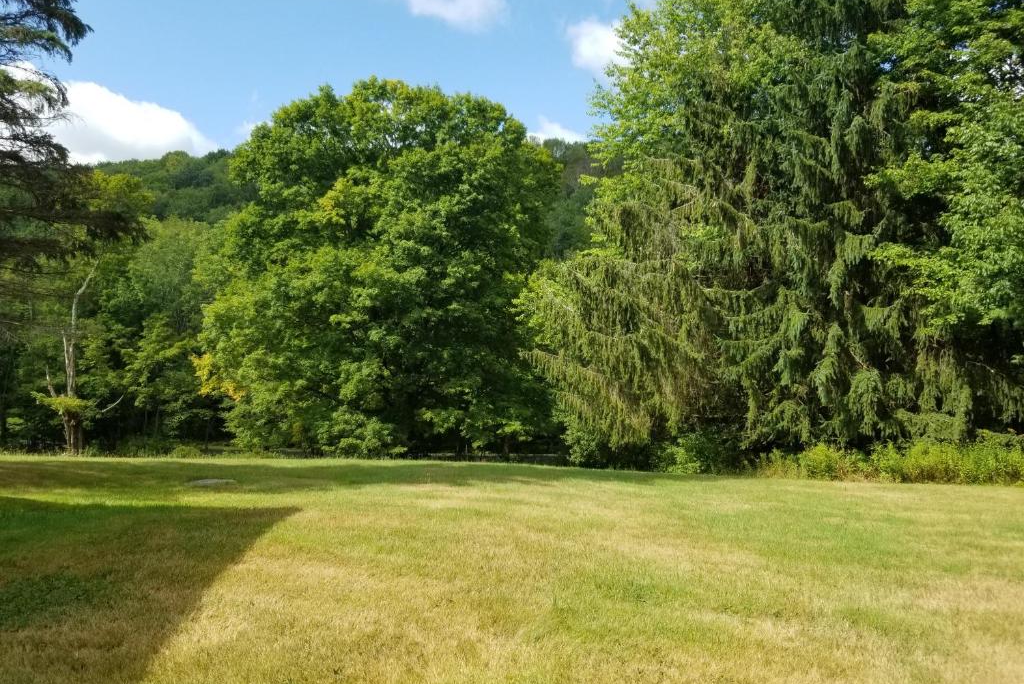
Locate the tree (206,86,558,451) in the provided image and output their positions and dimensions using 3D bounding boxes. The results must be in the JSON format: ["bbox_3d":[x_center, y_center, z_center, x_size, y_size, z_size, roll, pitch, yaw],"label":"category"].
[{"bbox_3d":[-5.159,-2.781,29.500,13.500,14.500,12.700,0,-3,-10],"label":"tree"}]

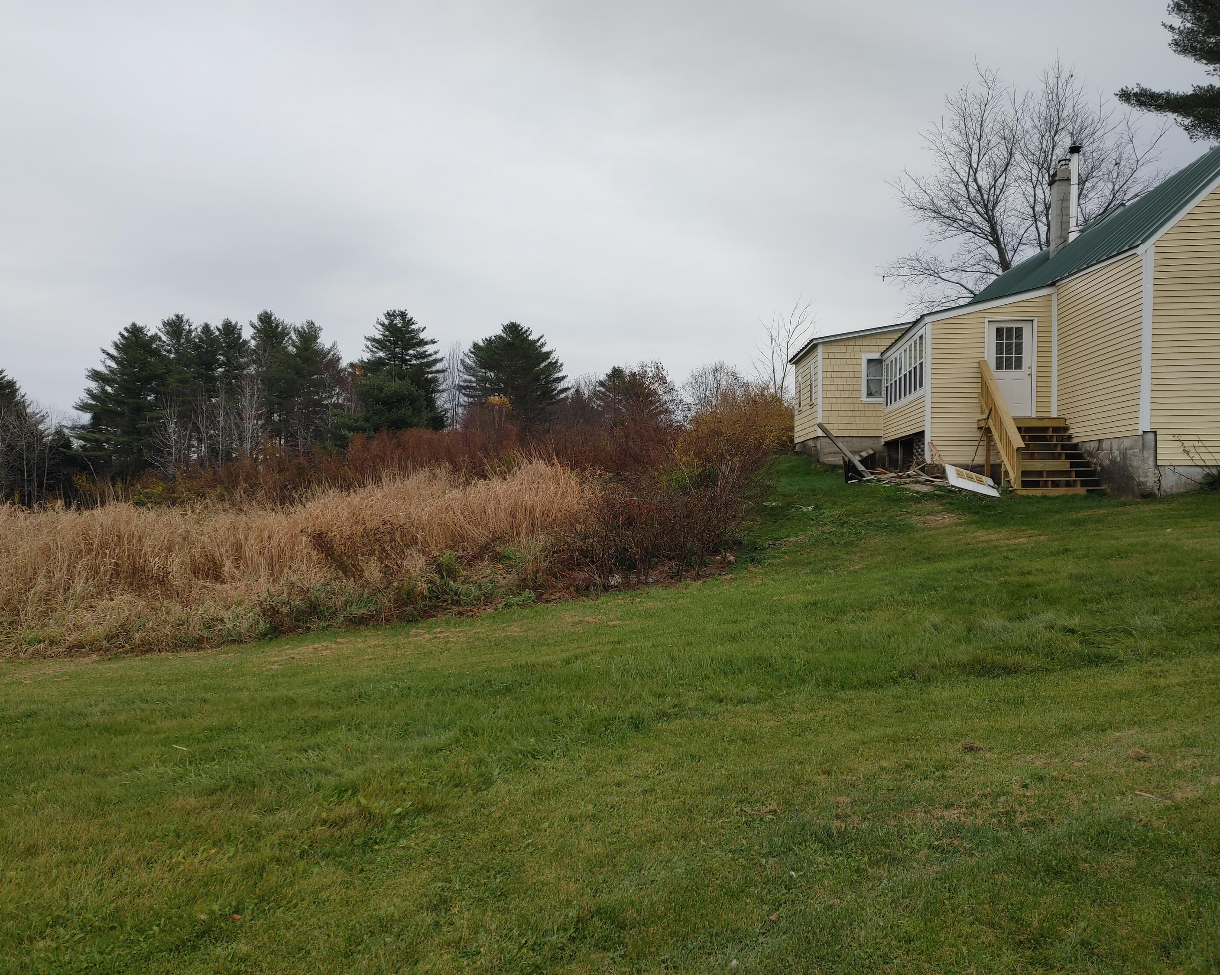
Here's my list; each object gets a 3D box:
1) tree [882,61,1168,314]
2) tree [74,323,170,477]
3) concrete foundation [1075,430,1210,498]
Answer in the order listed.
[{"bbox_3d":[14.659,-7.904,34.500,10.100,14.410,9.300,0,0,0],"label":"tree"},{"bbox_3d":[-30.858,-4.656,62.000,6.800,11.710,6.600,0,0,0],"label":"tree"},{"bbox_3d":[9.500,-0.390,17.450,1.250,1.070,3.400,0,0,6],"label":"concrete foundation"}]

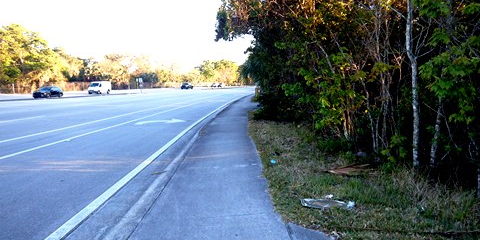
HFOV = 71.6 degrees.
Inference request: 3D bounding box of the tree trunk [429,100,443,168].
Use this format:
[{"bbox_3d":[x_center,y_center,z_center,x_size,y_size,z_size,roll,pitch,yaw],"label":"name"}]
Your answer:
[{"bbox_3d":[3.643,0.286,6.179,0.110,1.298,0.100,4,6,0],"label":"tree trunk"}]

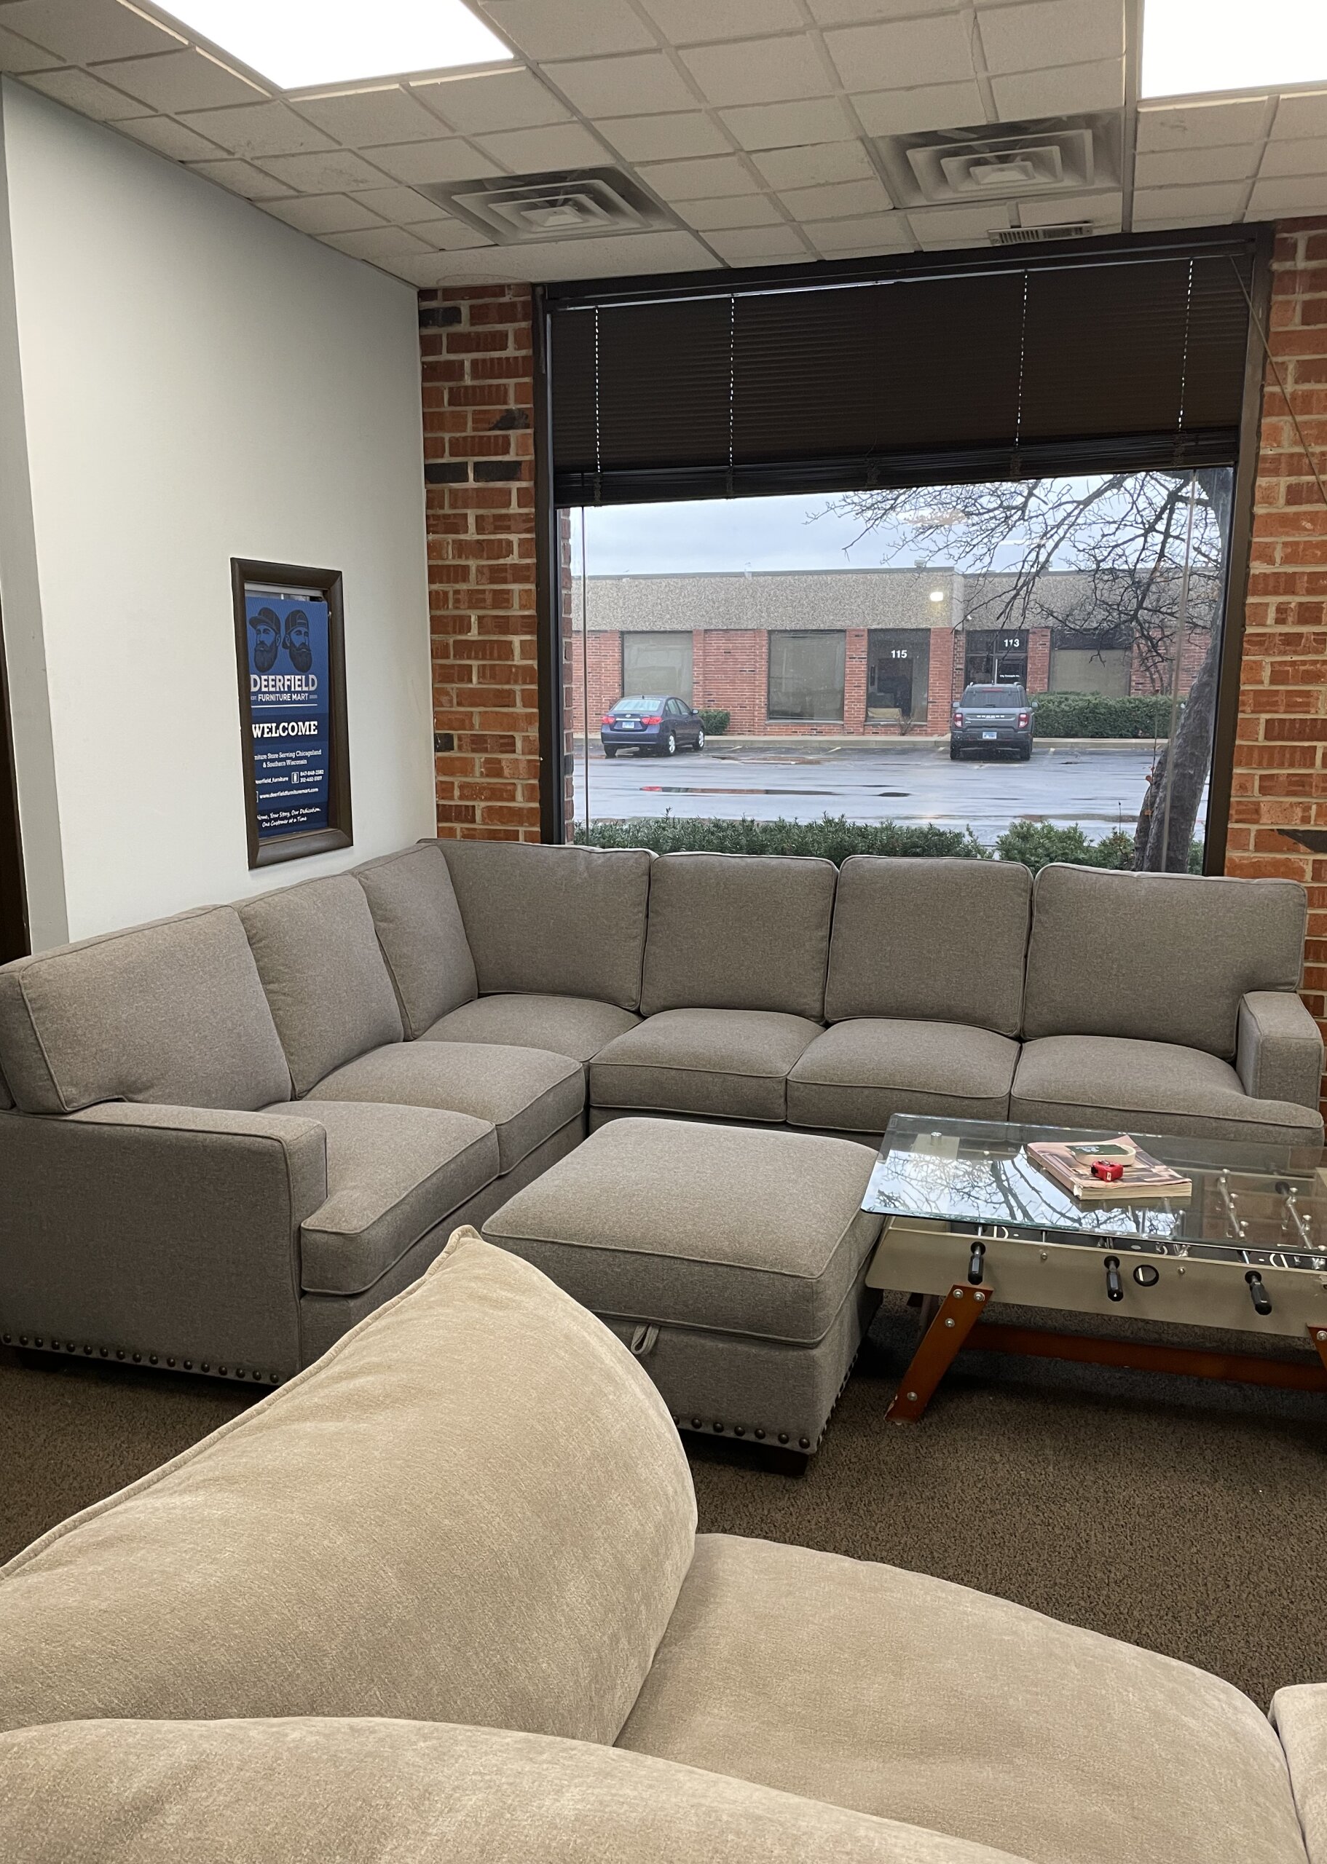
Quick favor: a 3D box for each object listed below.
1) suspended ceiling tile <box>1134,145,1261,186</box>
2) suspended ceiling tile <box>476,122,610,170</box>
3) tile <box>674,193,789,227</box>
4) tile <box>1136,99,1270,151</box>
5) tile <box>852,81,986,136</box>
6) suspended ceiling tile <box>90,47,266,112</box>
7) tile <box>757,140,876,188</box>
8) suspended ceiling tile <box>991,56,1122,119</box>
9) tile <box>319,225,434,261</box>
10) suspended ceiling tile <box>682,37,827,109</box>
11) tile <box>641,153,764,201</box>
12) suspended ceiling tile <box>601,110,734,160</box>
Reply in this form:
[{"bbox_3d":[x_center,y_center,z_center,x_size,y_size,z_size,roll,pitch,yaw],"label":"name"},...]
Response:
[{"bbox_3d":[1.348,-1.961,3.574,0.280,0.020,0.287,3,12,17],"label":"suspended ceiling tile"},{"bbox_3d":[-0.287,-1.936,3.441,0.280,0.020,0.287,3,12,17],"label":"suspended ceiling tile"},{"bbox_3d":[0.194,-2.030,3.938,0.280,0.020,0.288,4,12,17],"label":"tile"},{"bbox_3d":[1.267,-1.902,3.300,0.280,0.020,0.288,4,12,17],"label":"tile"},{"bbox_3d":[0.587,-1.883,3.178,0.280,0.020,0.287,3,12,17],"label":"tile"},{"bbox_3d":[-1.049,-1.858,3.045,0.280,0.020,0.287,3,12,17],"label":"suspended ceiling tile"},{"bbox_3d":[0.389,-1.958,3.570,0.280,0.020,0.288,4,12,17],"label":"tile"},{"bbox_3d":[0.878,-1.865,3.090,0.280,0.020,0.287,3,12,17],"label":"suspended ceiling tile"},{"bbox_3d":[-0.860,-2.096,4.258,0.280,0.020,0.288,4,12,17],"label":"tile"},{"bbox_3d":[0.204,-1.847,3.005,0.280,0.020,0.288,4,12,17],"label":"suspended ceiling tile"},{"bbox_3d":[0.100,-1.975,3.652,0.280,0.020,0.288,4,12,17],"label":"tile"},{"bbox_3d":[0.004,-1.918,3.354,0.280,0.020,0.287,3,12,17],"label":"suspended ceiling tile"}]

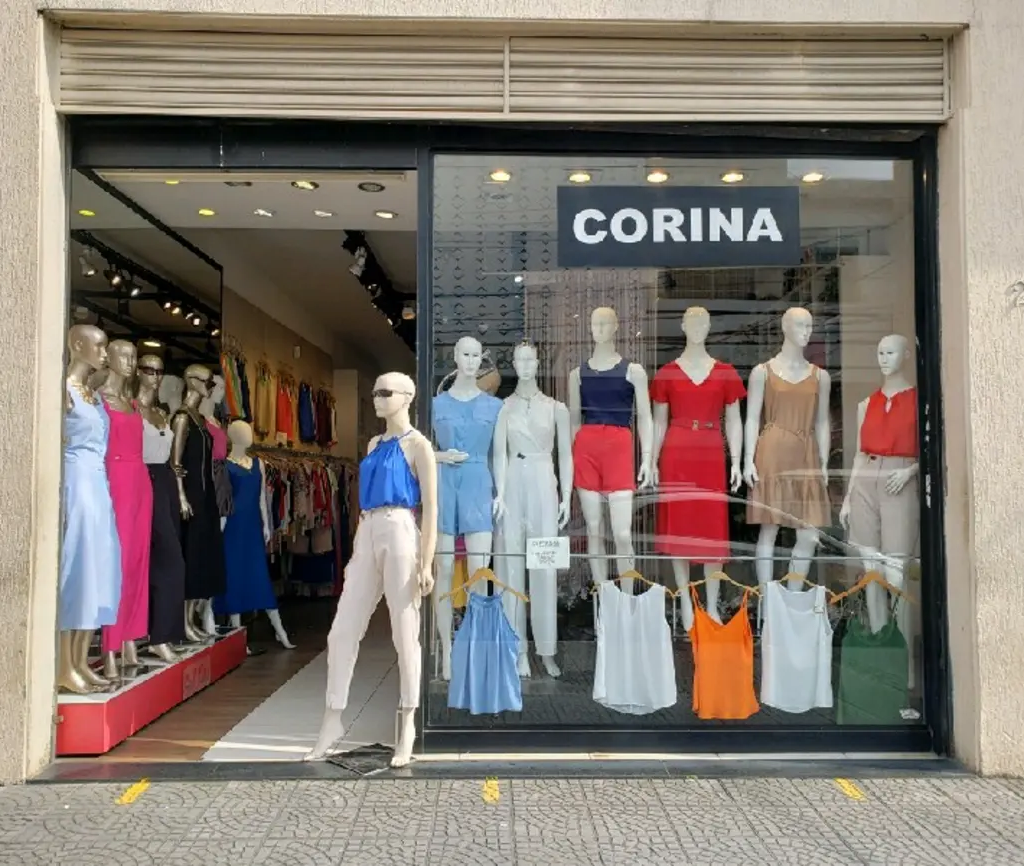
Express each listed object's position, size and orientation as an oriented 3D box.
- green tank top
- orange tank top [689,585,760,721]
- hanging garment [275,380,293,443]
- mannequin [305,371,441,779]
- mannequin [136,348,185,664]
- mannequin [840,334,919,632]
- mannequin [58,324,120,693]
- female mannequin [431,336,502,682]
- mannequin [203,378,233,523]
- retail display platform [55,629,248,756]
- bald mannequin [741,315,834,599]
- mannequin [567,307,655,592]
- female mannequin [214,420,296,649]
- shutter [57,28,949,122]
[{"bbox_3d":[1.738,1.138,4.181,0.359,0.586,0.090,0,-3,-1],"label":"green tank top"},{"bbox_3d":[1.030,1.066,4.210,0.350,0.660,0.080,0,-2,-1],"label":"orange tank top"},{"bbox_3d":[-2.180,-0.206,8.325,0.120,0.634,0.380,0,-3,4],"label":"hanging garment"},{"bbox_3d":[-0.606,0.604,3.972,0.530,1.785,0.420,-2,-3,37],"label":"mannequin"},{"bbox_3d":[-2.186,0.426,5.345,0.440,1.830,0.370,2,-4,-42],"label":"mannequin"},{"bbox_3d":[1.905,0.397,4.446,0.460,1.815,0.380,-2,-3,28],"label":"mannequin"},{"bbox_3d":[-2.153,0.372,4.387,0.330,1.800,0.400,-1,-3,27],"label":"mannequin"},{"bbox_3d":[-0.243,0.385,4.606,0.430,1.796,0.310,0,-3,9],"label":"female mannequin"},{"bbox_3d":[-2.071,0.489,6.033,0.360,1.800,0.440,-2,-4,38],"label":"mannequin"},{"bbox_3d":[-2.170,1.466,5.193,0.475,0.240,2.100,0,-3,0],"label":"retail display platform"},{"bbox_3d":[1.537,0.189,4.817,0.460,1.800,0.340,0,-3,0],"label":"bald mannequin"},{"bbox_3d":[0.553,0.190,4.816,0.450,1.800,0.340,-1,-3,16],"label":"mannequin"},{"bbox_3d":[-1.982,0.787,6.649,0.540,1.770,0.440,2,-4,-36],"label":"female mannequin"},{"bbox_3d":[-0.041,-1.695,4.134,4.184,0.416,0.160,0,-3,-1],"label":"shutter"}]

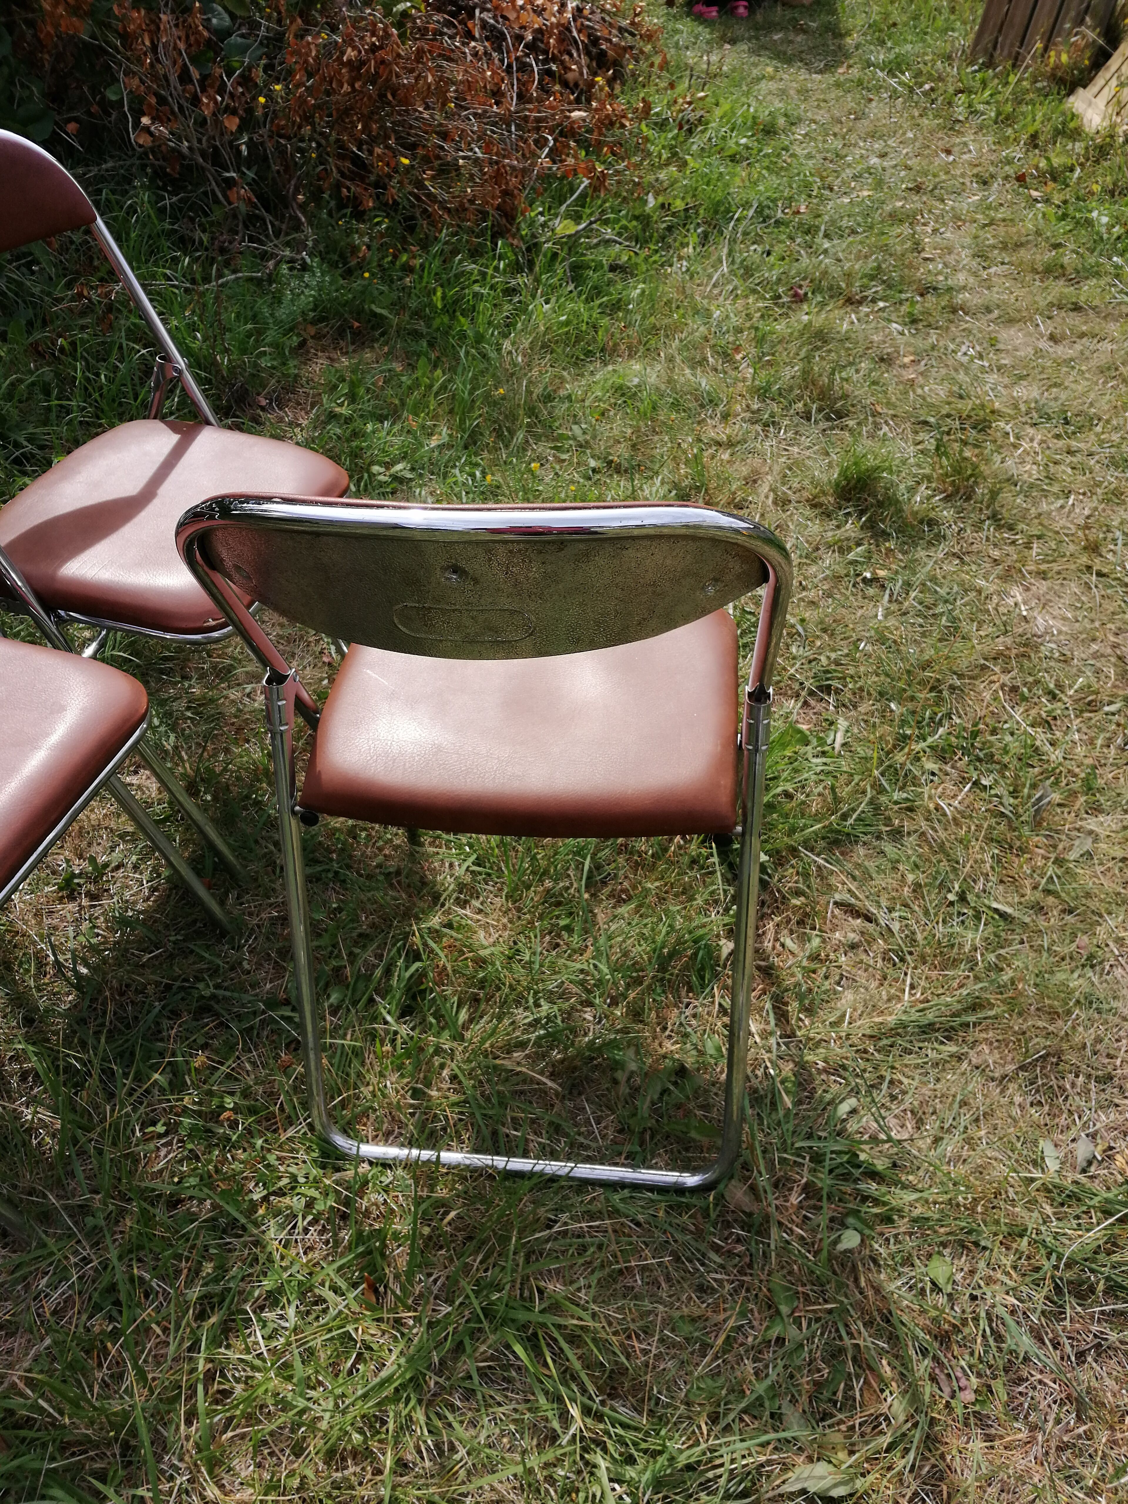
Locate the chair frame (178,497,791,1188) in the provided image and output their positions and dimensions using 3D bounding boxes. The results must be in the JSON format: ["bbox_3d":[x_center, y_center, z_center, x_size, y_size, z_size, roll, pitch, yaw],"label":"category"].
[{"bbox_3d":[-0.030,-0.009,1.200,0.453,0.788,0.505,3,40,6],"label":"chair frame"}]

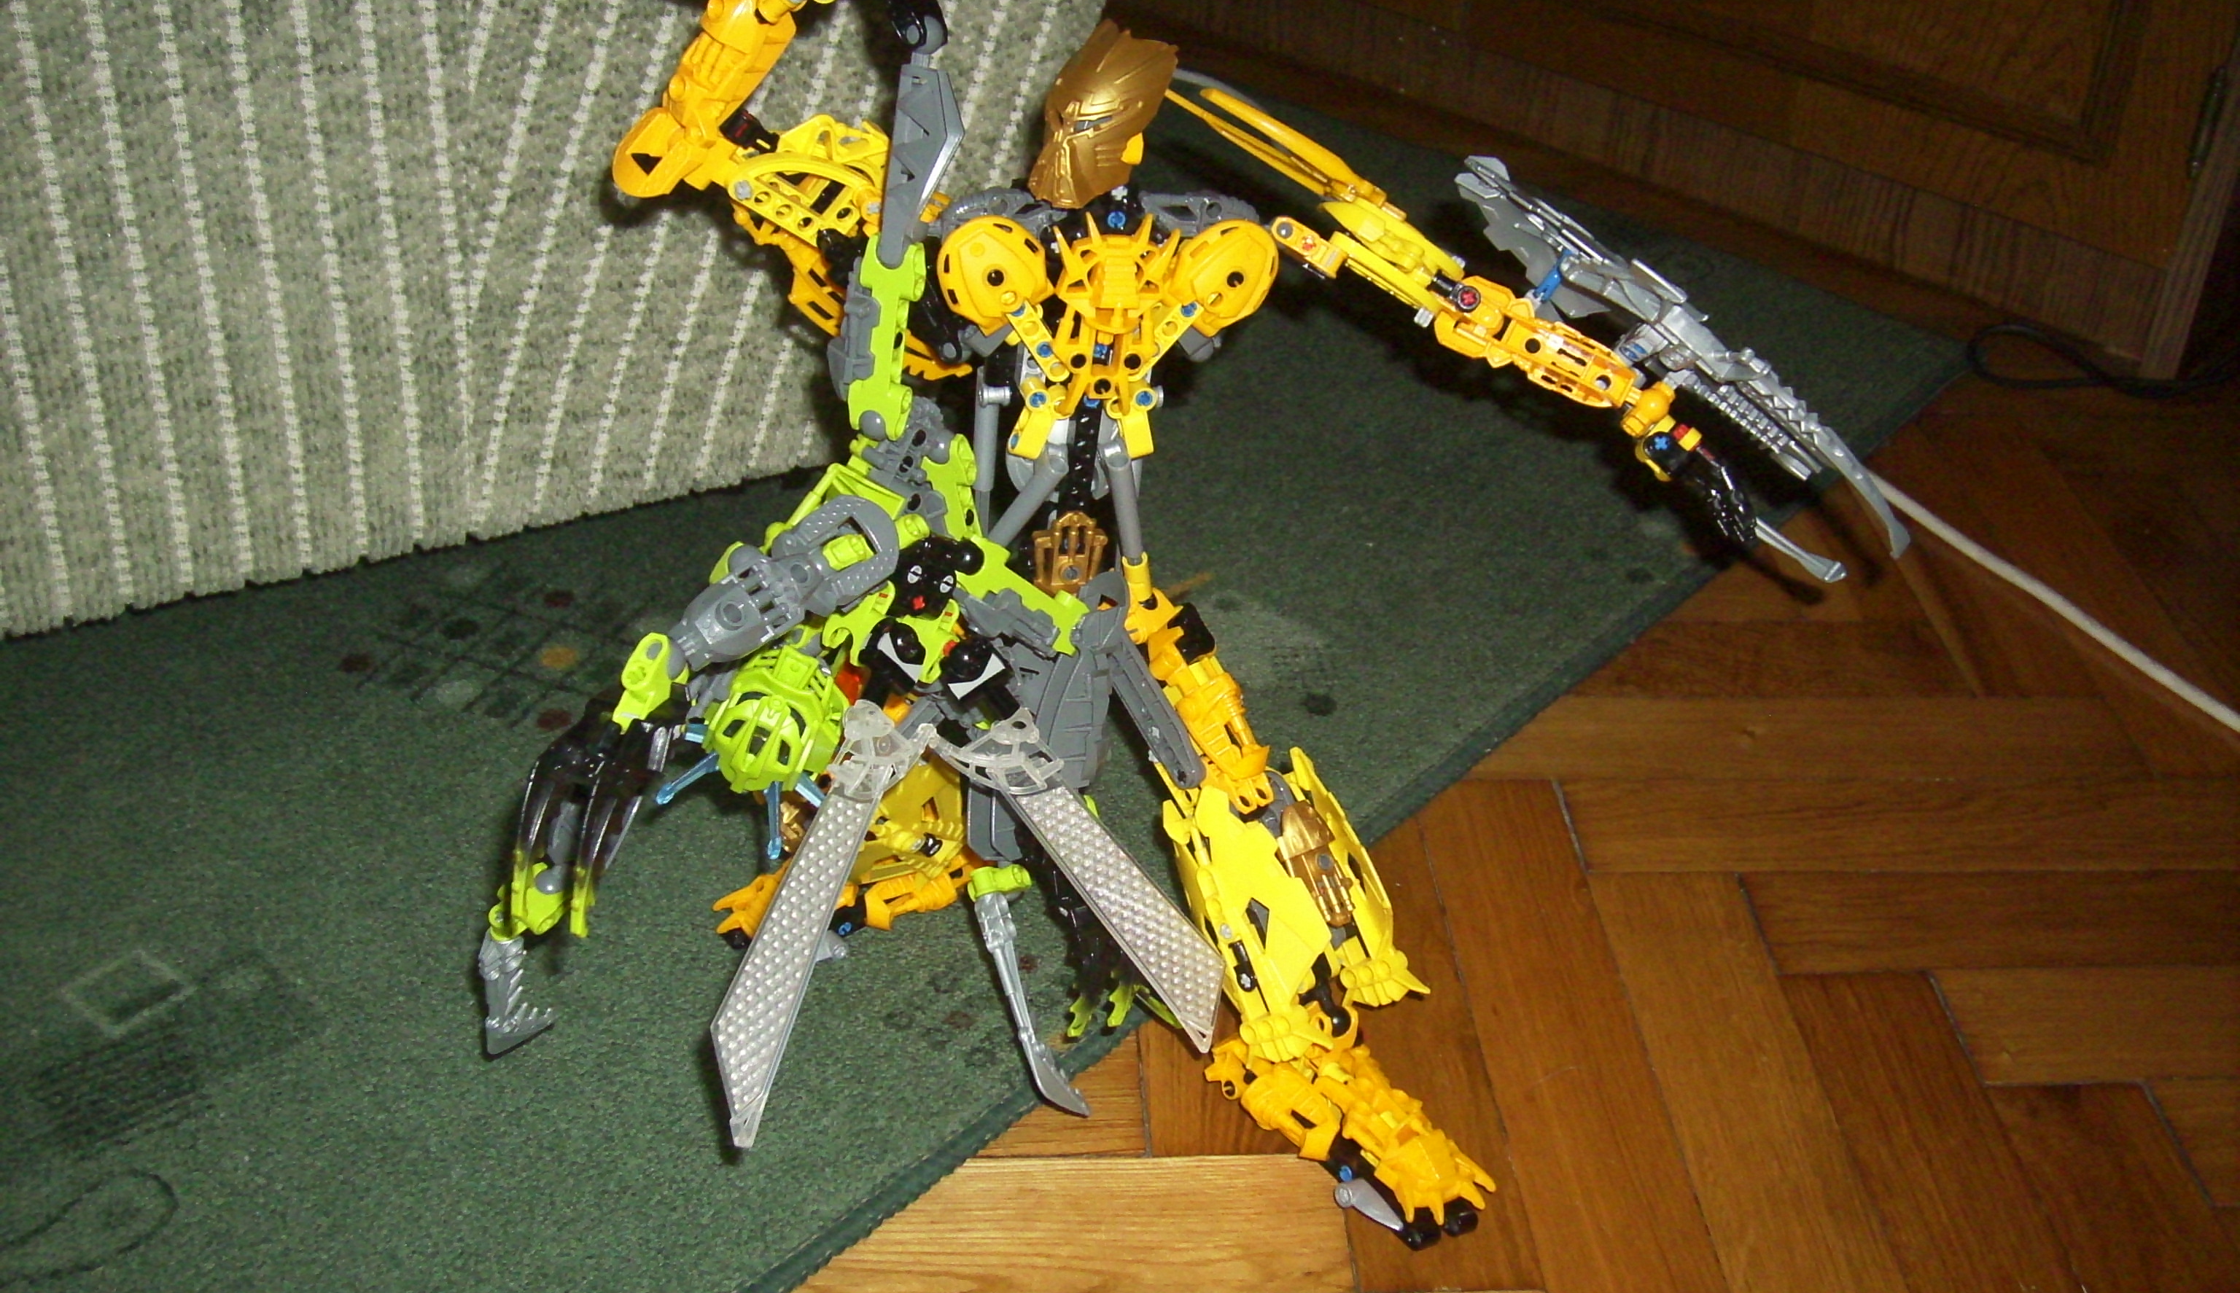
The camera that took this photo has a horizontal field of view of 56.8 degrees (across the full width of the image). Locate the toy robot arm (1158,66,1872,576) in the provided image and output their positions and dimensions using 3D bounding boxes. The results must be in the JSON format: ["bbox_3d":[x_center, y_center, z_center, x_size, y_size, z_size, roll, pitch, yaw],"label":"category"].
[{"bbox_3d":[0.136,-0.108,0.660,0.288,0.056,0.050,29,2,-18],"label":"toy robot arm"}]

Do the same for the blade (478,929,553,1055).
[{"bbox_3d":[-0.207,0.118,0.710,0.020,0.080,0.014,-31,66,-22],"label":"blade"}]

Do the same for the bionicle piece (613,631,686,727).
[{"bbox_3d":[-0.146,0.009,0.642,0.016,0.031,0.017,37,33,14],"label":"bionicle piece"}]

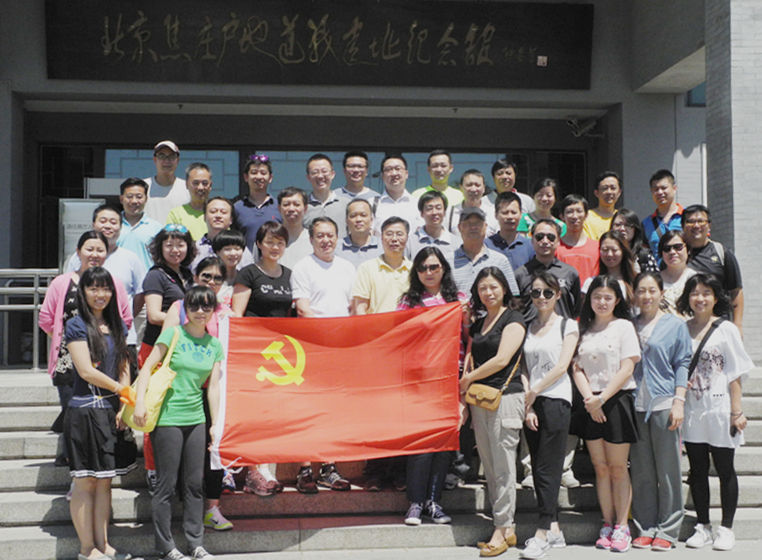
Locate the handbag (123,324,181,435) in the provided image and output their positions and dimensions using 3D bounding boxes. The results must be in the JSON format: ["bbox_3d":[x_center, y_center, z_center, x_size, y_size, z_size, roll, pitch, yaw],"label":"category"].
[{"bbox_3d":[-1.298,0.563,5.620,0.310,0.600,0.150,7,-2,30],"label":"handbag"}]

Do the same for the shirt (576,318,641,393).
[{"bbox_3d":[1.348,0.445,5.900,0.390,0.460,0.250,0,-1,13],"label":"shirt"}]

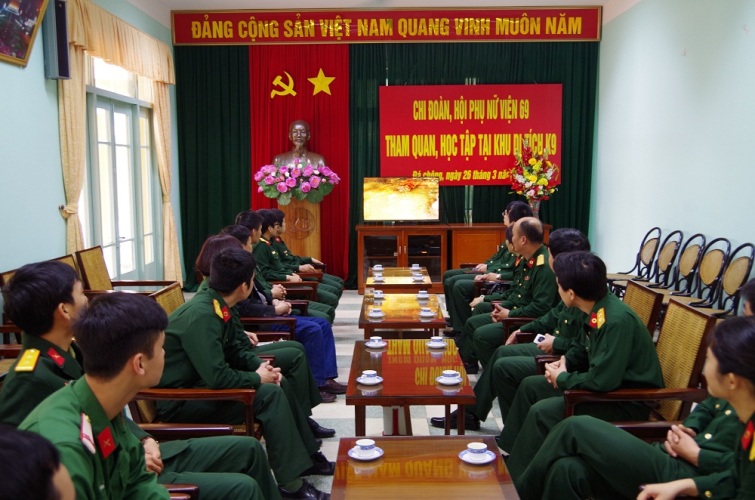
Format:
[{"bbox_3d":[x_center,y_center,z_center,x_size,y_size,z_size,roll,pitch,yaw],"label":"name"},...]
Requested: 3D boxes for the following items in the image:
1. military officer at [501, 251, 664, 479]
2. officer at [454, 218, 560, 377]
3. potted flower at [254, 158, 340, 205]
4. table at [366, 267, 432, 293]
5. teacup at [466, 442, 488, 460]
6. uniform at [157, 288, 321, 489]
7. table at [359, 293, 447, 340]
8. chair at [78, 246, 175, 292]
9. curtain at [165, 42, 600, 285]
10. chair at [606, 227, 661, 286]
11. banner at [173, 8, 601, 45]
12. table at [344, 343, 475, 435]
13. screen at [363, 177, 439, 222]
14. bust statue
[{"bbox_3d":[0.930,0.561,3.473,0.800,1.150,0.520,0,6,2],"label":"military officer"},{"bbox_3d":[0.900,0.379,5.043,0.770,1.200,0.540,-1,6,-13],"label":"officer"},{"bbox_3d":[-0.973,-0.833,9.163,1.040,0.550,0.500,0,6,0],"label":"potted flower"},{"bbox_3d":[0.206,0.513,7.133,0.567,0.557,1.145,0,6,1],"label":"table"},{"bbox_3d":[0.366,0.741,2.758,0.073,0.055,0.078,0,6,0],"label":"teacup"},{"bbox_3d":[-0.640,0.628,3.510,0.770,0.910,0.520,0,6,-4],"label":"uniform"},{"bbox_3d":[0.190,0.670,5.896,0.610,0.450,1.240,0,6,1],"label":"table"},{"bbox_3d":[-2.013,0.447,6.087,0.689,0.932,0.577,0,6,1],"label":"chair"},{"bbox_3d":[0.118,-1.056,9.667,5.308,3.140,0.162,0,6,1],"label":"curtain"},{"bbox_3d":[2.480,0.257,7.463,0.570,0.965,0.450,-1,6,-6],"label":"chair"},{"bbox_3d":[0.095,-2.788,9.387,5.308,0.425,0.101,0,6,1],"label":"banner"},{"bbox_3d":[0.164,0.852,3.834,0.562,0.557,1.135,0,6,1],"label":"table"},{"bbox_3d":[0.304,-0.620,9.475,0.947,0.577,0.101,0,6,1],"label":"screen"},{"bbox_3d":[-0.967,-1.225,9.305,0.669,0.729,0.365,0,6,1],"label":"bust statue"}]

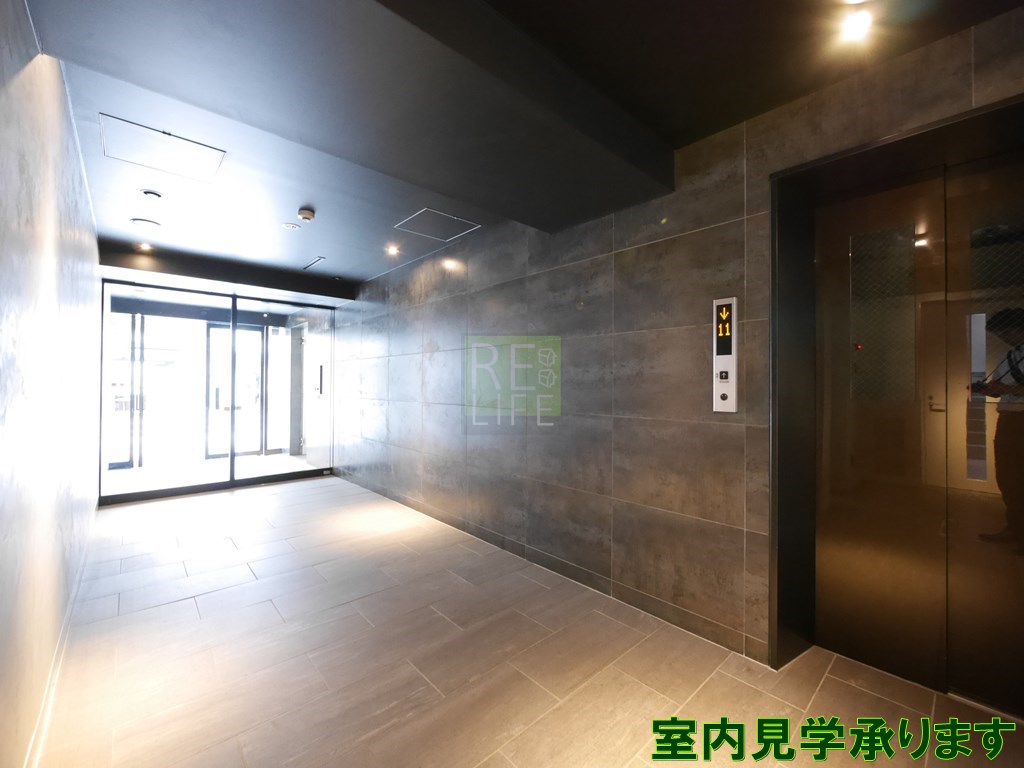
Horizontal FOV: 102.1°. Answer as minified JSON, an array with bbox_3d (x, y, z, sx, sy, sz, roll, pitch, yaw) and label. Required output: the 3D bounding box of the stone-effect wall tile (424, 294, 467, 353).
[{"bbox_3d":[-0.581,-0.508,3.534,0.012,0.450,0.670,0,0,-43],"label":"stone-effect wall tile"}]

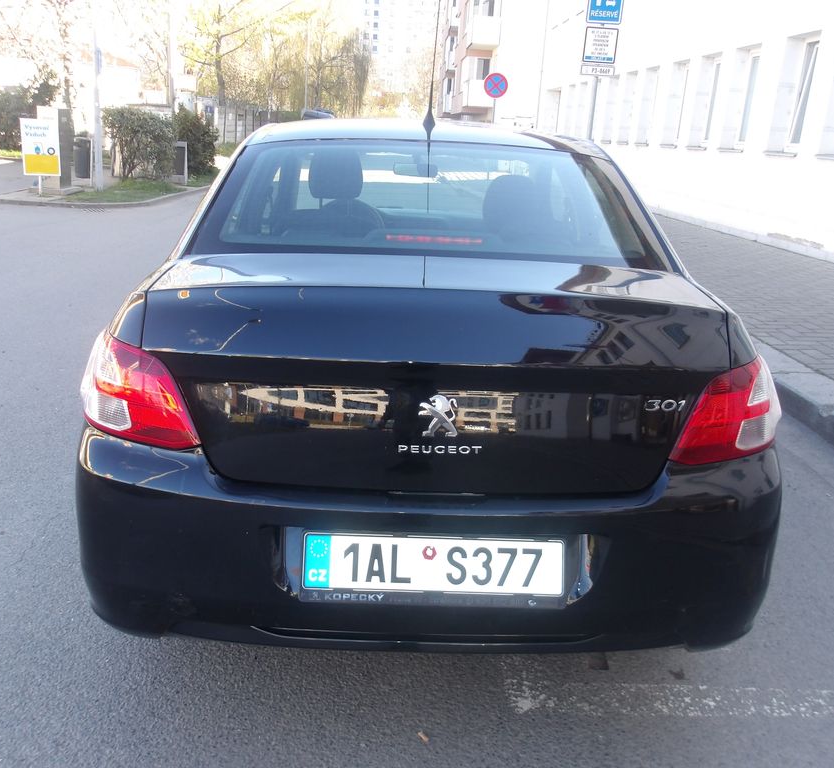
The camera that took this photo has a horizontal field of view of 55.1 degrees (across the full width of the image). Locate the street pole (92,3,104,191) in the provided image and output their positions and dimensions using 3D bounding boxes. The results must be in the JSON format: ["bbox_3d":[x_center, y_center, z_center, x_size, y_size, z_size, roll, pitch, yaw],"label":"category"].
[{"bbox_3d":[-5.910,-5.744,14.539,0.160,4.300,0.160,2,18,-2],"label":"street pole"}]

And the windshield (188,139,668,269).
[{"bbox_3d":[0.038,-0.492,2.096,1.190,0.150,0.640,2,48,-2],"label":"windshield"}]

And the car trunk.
[{"bbox_3d":[0.039,-0.046,1.725,1.200,0.430,0.500,2,18,-2],"label":"car trunk"}]

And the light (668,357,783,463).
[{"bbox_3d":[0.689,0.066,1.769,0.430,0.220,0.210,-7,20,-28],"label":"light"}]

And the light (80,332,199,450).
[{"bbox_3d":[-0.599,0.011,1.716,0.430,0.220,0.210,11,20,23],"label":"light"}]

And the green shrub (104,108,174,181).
[{"bbox_3d":[-6.050,-5.170,17.169,1.400,1.500,1.250,2,18,-2],"label":"green shrub"}]

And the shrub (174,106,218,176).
[{"bbox_3d":[-5.554,-5.997,19.748,1.200,1.630,1.150,2,18,-2],"label":"shrub"}]

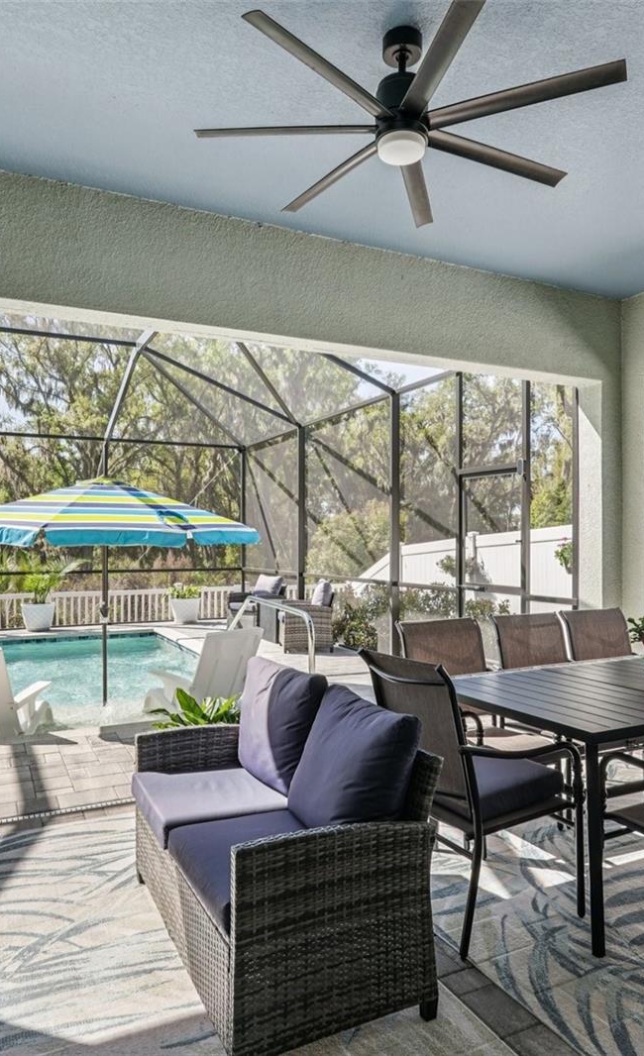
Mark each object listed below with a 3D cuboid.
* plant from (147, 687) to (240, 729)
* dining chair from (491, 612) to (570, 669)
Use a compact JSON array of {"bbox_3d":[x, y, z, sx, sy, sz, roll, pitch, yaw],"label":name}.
[{"bbox_3d":[-0.570,1.120,3.550,0.550,0.620,0.550,-1,-1,27],"label":"plant"},{"bbox_3d":[1.292,0.956,3.751,0.574,0.962,0.655,0,-1,-24],"label":"dining chair"}]

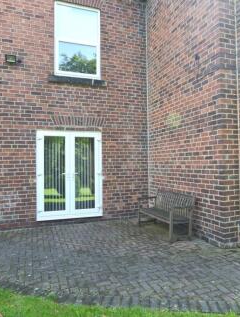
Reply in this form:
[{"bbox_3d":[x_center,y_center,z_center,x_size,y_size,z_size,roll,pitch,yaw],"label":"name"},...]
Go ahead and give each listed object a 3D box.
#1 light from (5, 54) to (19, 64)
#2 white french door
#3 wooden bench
[{"bbox_3d":[-2.411,-2.192,5.268,0.250,0.170,0.140,0,-1,-18],"label":"light"},{"bbox_3d":[-1.183,0.399,5.755,1.540,2.090,0.100,0,-1,-18],"label":"white french door"},{"bbox_3d":[0.935,1.103,5.061,0.550,0.850,1.450,0,-1,-18],"label":"wooden bench"}]

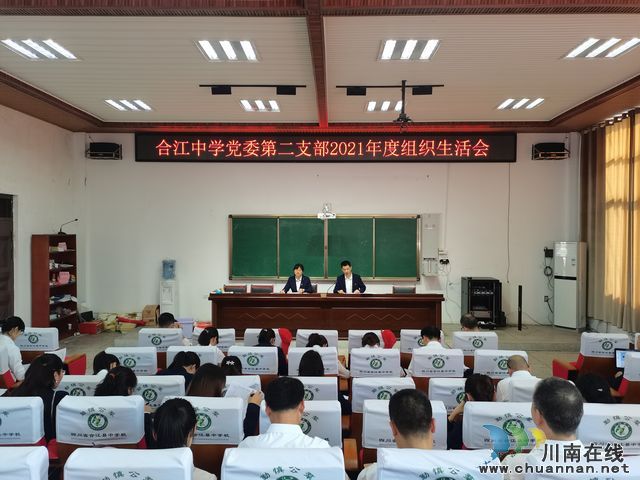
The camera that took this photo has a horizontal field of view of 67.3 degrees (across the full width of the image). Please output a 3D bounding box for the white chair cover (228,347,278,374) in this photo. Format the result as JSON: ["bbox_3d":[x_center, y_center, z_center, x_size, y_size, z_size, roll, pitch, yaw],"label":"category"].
[{"bbox_3d":[-0.625,1.149,4.590,0.465,0.240,0.130,0,1,2],"label":"white chair cover"}]

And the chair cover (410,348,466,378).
[{"bbox_3d":[1.020,1.063,4.154,0.440,0.245,0.120,0,1,1],"label":"chair cover"}]

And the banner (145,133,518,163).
[{"bbox_3d":[0.109,-1.896,9.876,7.780,0.590,0.120,0,1,2],"label":"banner"}]

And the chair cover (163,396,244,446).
[{"bbox_3d":[-0.630,0.973,2.576,0.440,0.245,0.120,0,1,1],"label":"chair cover"}]

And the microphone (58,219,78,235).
[{"bbox_3d":[-4.447,-0.239,8.500,0.360,0.280,0.130,0,1,1],"label":"microphone"}]

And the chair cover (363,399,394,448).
[{"bbox_3d":[0.500,1.090,2.867,0.480,0.250,0.130,0,1,2],"label":"chair cover"}]

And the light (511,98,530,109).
[{"bbox_3d":[3.256,-2.203,7.778,0.120,0.060,0.570,0,1,2],"label":"light"}]

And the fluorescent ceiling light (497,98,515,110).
[{"bbox_3d":[3.020,-2.204,7.788,0.120,0.060,0.570,0,1,2],"label":"fluorescent ceiling light"}]

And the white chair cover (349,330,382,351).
[{"bbox_3d":[0.470,1.046,4.908,0.390,0.240,0.120,0,1,1],"label":"white chair cover"}]

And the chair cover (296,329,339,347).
[{"bbox_3d":[-0.024,1.124,5.298,0.470,0.240,0.140,0,1,2],"label":"chair cover"}]

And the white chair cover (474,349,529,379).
[{"bbox_3d":[1.647,1.153,4.413,0.470,0.240,0.140,0,1,2],"label":"white chair cover"}]

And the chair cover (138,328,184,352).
[{"bbox_3d":[-1.741,1.122,5.345,0.470,0.240,0.140,0,1,2],"label":"chair cover"}]

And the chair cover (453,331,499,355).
[{"bbox_3d":[1.583,1.051,4.880,0.440,0.240,0.120,0,1,1],"label":"chair cover"}]

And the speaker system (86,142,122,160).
[{"bbox_3d":[-4.281,-1.758,9.550,0.660,0.310,0.320,0,1,1],"label":"speaker system"}]

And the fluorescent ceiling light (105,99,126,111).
[{"bbox_3d":[-3.347,-2.212,7.899,0.110,0.050,0.600,0,1,1],"label":"fluorescent ceiling light"}]

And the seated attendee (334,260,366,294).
[{"bbox_3d":[0.561,1.041,8.850,0.580,1.300,0.700,0,1,1],"label":"seated attendee"}]

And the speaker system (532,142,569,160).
[{"bbox_3d":[4.591,-1.755,9.532,0.620,0.320,0.360,0,1,2],"label":"speaker system"}]

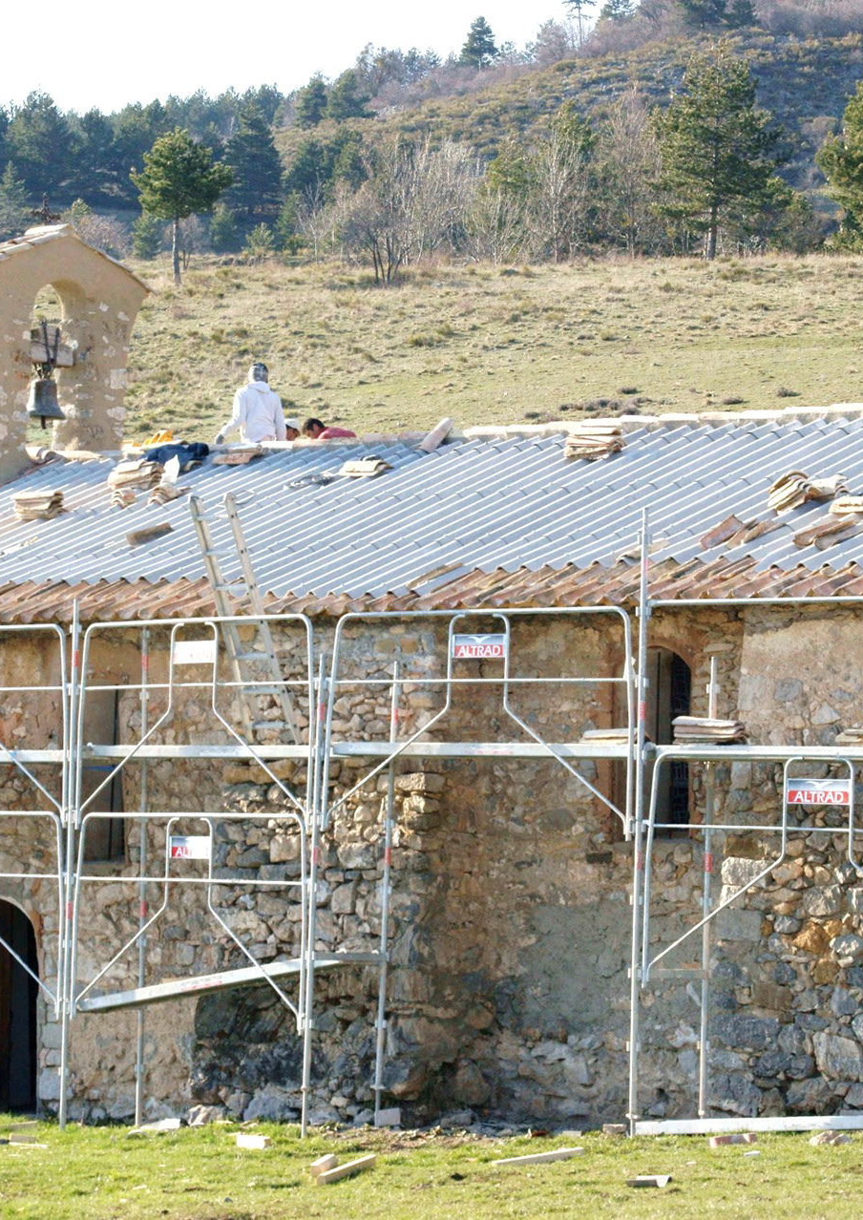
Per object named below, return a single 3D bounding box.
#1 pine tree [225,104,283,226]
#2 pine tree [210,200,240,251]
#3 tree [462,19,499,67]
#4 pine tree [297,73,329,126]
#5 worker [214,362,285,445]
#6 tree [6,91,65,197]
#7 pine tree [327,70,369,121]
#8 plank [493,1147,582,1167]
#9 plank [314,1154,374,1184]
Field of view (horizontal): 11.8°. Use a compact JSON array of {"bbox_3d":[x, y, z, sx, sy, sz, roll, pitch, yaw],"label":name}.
[{"bbox_3d":[-11.187,-28.230,265.000,3.617,7.841,3.617,1,-3,0],"label":"pine tree"},{"bbox_3d":[-10.279,-19.094,208.000,1.499,2.570,1.499,1,-3,0],"label":"pine tree"},{"bbox_3d":[4.944,-58.421,430.000,3.722,5.060,3.722,1,-3,0],"label":"tree"},{"bbox_3d":[-10.540,-45.192,370.000,2.833,4.603,2.833,1,-3,0],"label":"pine tree"},{"bbox_3d":[-1.586,-1.792,39.100,0.620,1.080,0.580,0,-3,20],"label":"worker"},{"bbox_3d":[-29.419,-34.619,310.000,4.335,7.713,4.335,1,-3,0],"label":"tree"},{"bbox_3d":[-6.512,-40.712,330.000,3.397,4.077,3.397,1,-3,0],"label":"pine tree"},{"bbox_3d":[0.678,3.495,26.700,0.060,0.055,1.190,-1,-4,28],"label":"plank"},{"bbox_3d":[-0.535,3.537,26.400,0.060,0.065,1.432,0,-3,12],"label":"plank"}]

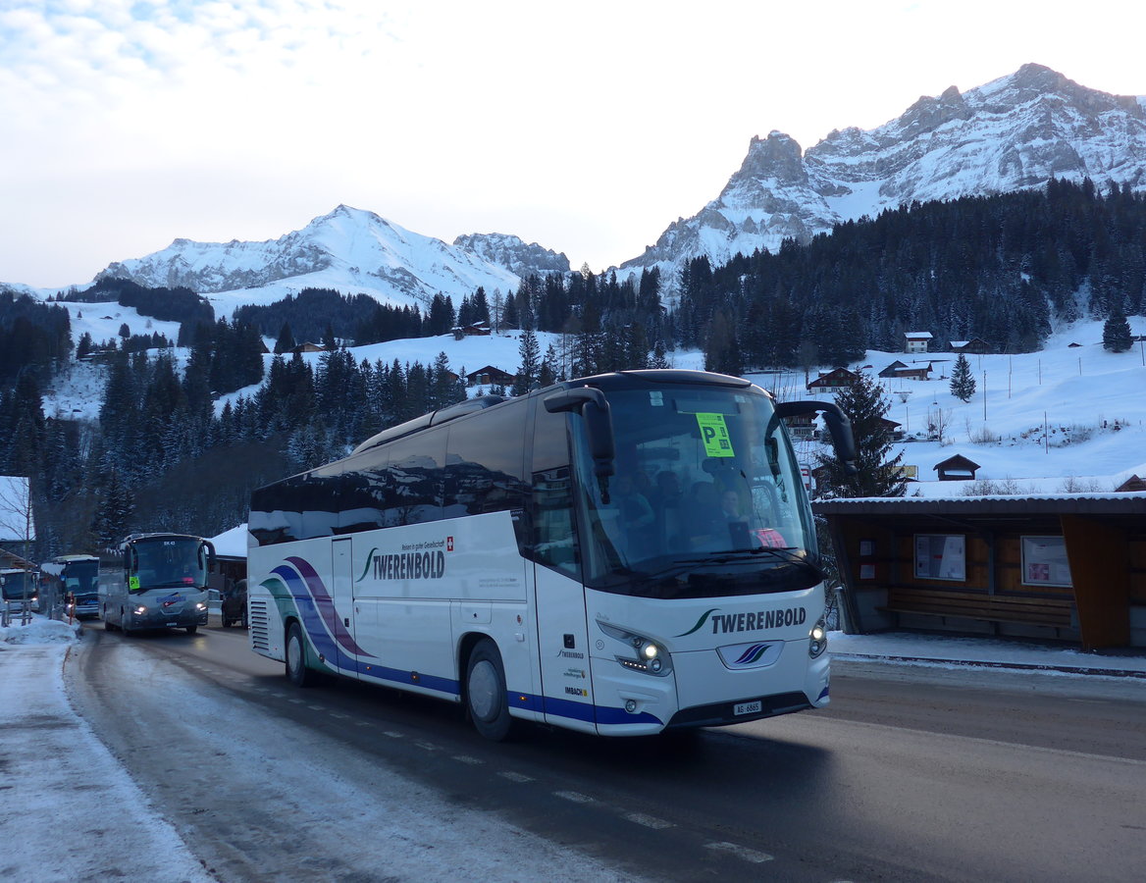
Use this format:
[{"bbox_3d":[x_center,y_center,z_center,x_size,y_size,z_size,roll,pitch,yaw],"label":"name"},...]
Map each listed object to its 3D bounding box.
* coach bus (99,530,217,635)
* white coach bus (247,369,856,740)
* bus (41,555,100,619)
[{"bbox_3d":[-16.840,5.620,39.100,2.570,3.500,12.400,1,-7,-30],"label":"coach bus"},{"bbox_3d":[-1.860,1.690,14.104,2.620,3.700,12.750,1,-8,-32],"label":"white coach bus"},{"bbox_3d":[-29.600,8.660,58.800,2.530,3.420,11.200,2,-7,-34],"label":"bus"}]

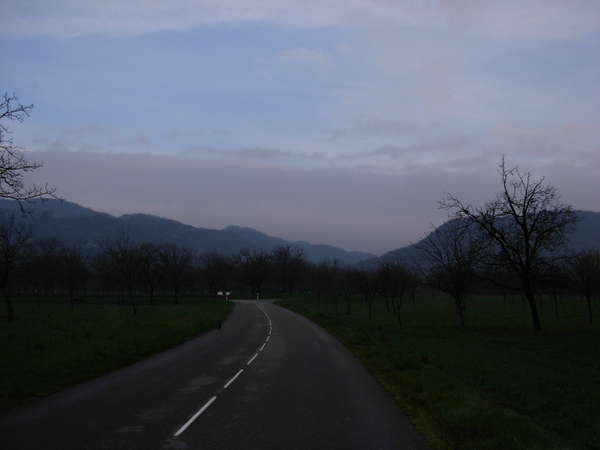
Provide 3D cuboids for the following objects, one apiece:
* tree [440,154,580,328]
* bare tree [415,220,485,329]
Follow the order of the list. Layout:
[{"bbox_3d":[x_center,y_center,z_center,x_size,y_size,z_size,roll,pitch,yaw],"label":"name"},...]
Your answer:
[{"bbox_3d":[9.280,0.780,29.720,6.140,7.870,5.650,0,-6,0],"label":"tree"},{"bbox_3d":[7.350,2.380,32.440,3.350,5.230,3.180,0,-6,0],"label":"bare tree"}]

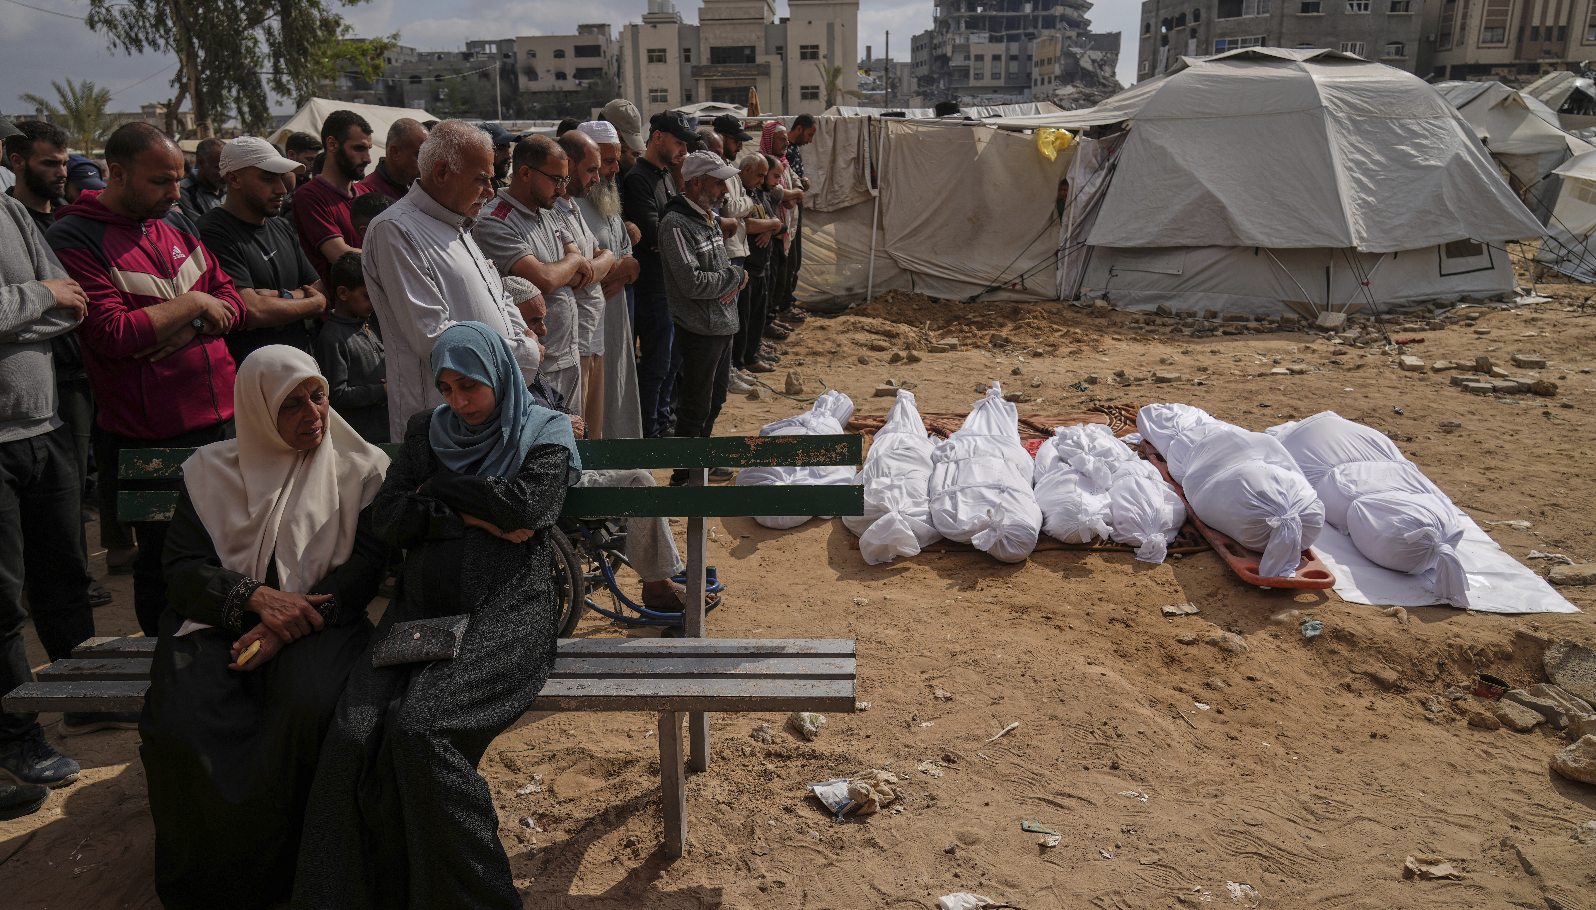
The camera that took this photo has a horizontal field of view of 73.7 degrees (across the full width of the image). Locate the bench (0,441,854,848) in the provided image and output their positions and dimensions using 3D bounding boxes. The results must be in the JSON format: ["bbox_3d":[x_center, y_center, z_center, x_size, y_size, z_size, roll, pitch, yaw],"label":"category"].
[{"bbox_3d":[-0.842,0.473,2.735,2.031,0.911,0.558,0,16,1],"label":"bench"}]

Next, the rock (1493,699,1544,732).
[{"bbox_3d":[2.144,0.775,3.177,0.145,0.065,0.090,8,19,26],"label":"rock"}]

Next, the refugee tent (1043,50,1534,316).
[{"bbox_3d":[5.600,-3.238,12.288,5.000,2.550,4.600,7,18,21],"label":"refugee tent"}]

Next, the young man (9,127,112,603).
[{"bbox_3d":[-2.573,-0.266,3.750,0.380,1.730,0.500,2,17,10],"label":"young man"}]

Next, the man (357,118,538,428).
[{"bbox_3d":[-0.907,-0.051,2.970,0.420,1.740,0.530,3,17,11],"label":"man"}]

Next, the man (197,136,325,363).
[{"bbox_3d":[-1.732,-0.211,3.610,0.380,1.690,0.520,3,17,11],"label":"man"}]

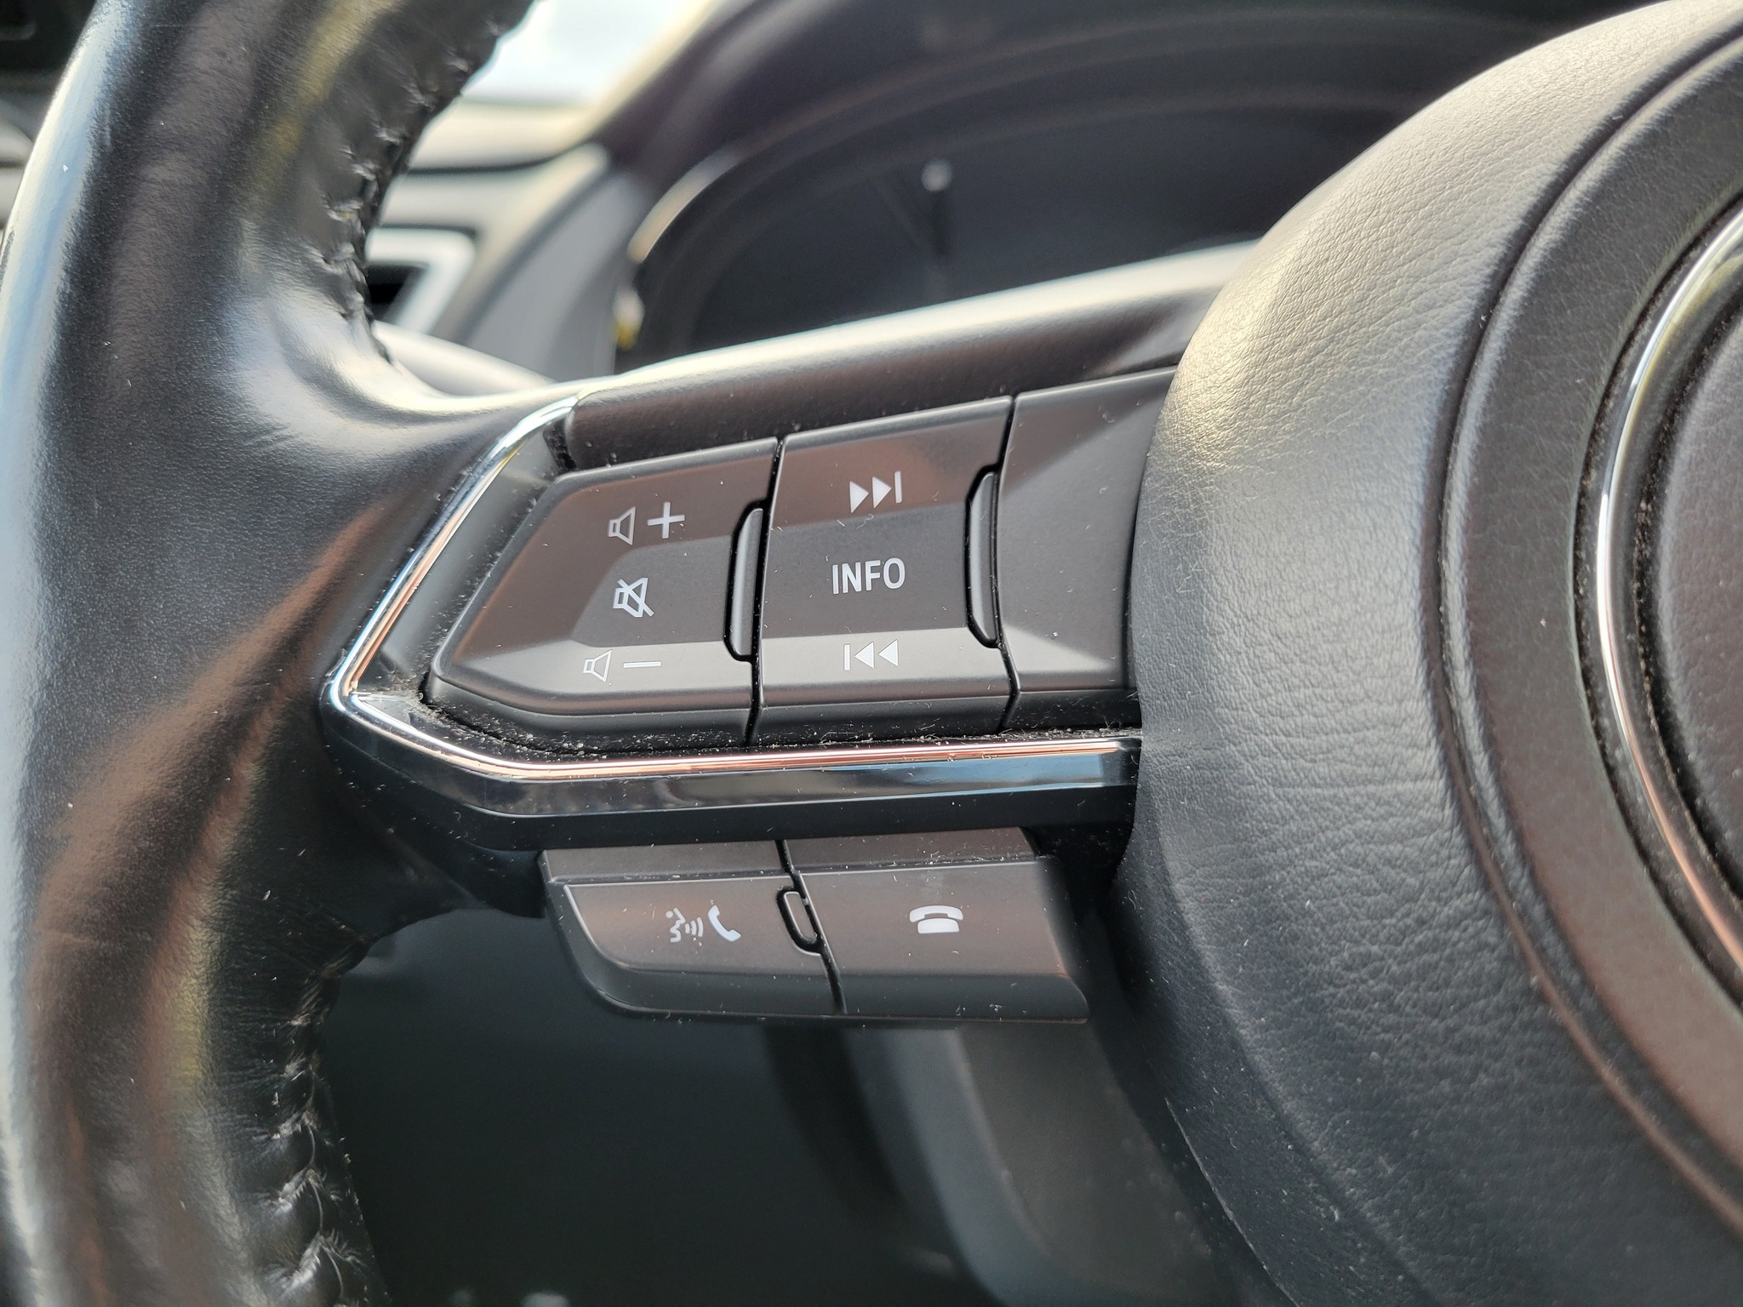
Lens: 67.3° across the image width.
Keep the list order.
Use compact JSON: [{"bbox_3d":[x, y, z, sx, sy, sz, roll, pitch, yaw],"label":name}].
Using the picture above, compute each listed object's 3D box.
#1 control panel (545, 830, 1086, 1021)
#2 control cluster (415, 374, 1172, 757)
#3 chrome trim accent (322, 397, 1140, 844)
[{"bbox_3d":[-0.006,0.028,0.127,0.055,0.018,0.014,-5,-27,19],"label":"control panel"},{"bbox_3d":[-0.008,-0.008,0.134,0.078,0.039,0.014,-5,-27,19],"label":"control cluster"},{"bbox_3d":[-0.015,-0.006,0.139,0.087,0.048,0.017,-5,-27,19],"label":"chrome trim accent"}]

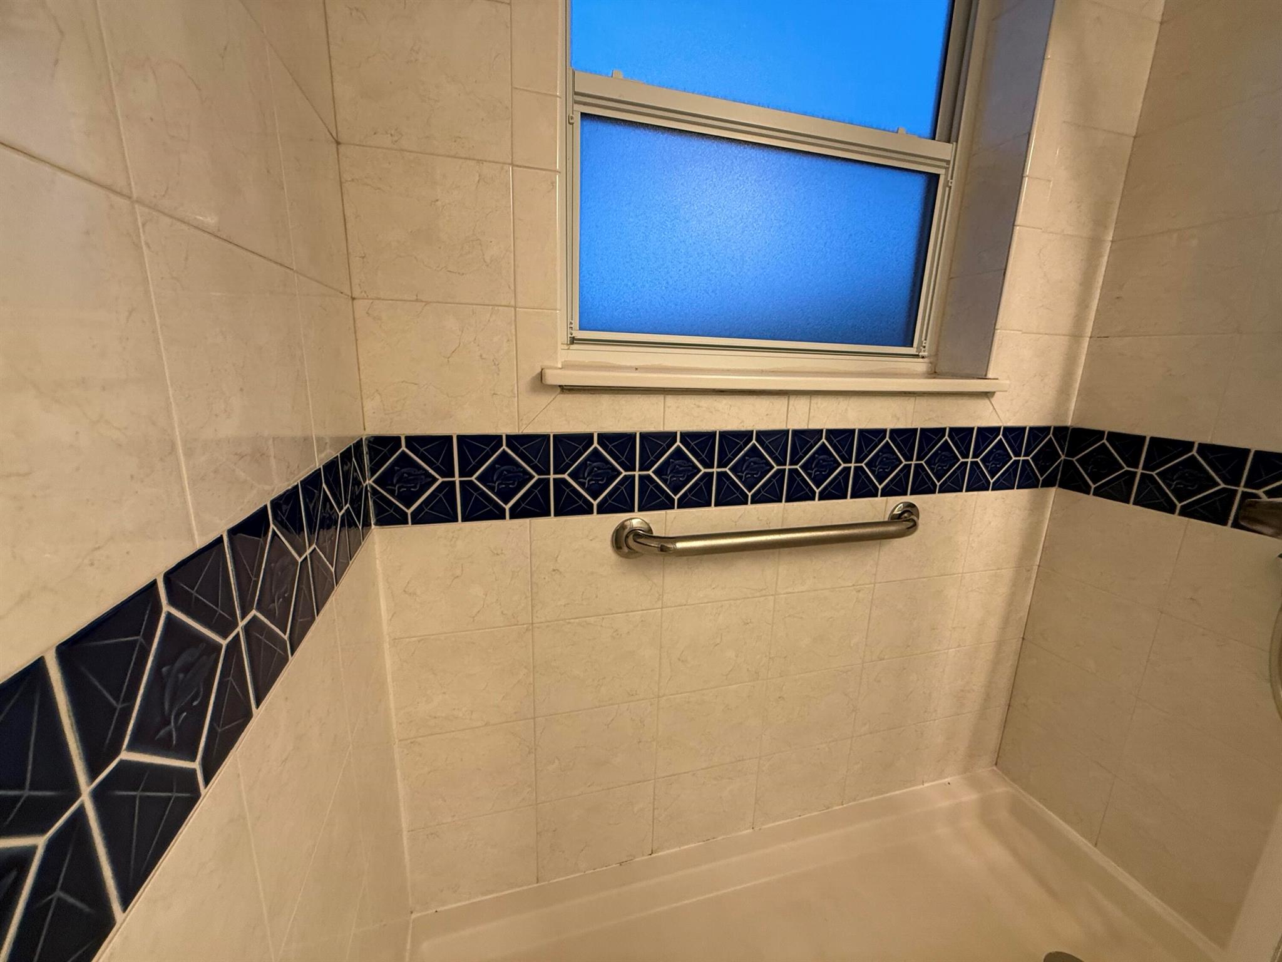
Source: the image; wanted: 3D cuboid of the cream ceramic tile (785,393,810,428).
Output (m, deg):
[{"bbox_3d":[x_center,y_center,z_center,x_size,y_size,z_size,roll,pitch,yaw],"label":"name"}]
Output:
[{"bbox_3d":[0.302,-0.134,1.001,0.046,0.065,0.009,-2,14,-16],"label":"cream ceramic tile"}]

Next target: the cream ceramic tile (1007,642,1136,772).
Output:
[{"bbox_3d":[1.042,0.539,1.267,0.010,0.202,0.251,-2,14,-16],"label":"cream ceramic tile"}]

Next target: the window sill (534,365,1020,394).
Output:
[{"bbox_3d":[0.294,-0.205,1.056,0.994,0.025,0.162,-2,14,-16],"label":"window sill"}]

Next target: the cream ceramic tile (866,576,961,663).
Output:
[{"bbox_3d":[0.635,0.321,1.215,0.247,0.197,0.009,-2,14,-16],"label":"cream ceramic tile"}]

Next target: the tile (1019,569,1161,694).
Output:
[{"bbox_3d":[1.031,0.336,1.200,0.009,0.197,0.247,-2,14,-16],"label":"tile"}]

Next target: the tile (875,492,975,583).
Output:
[{"bbox_3d":[0.646,0.128,1.178,0.250,0.199,0.010,-2,14,-16],"label":"tile"}]

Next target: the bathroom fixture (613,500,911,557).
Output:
[{"bbox_3d":[0.292,0.104,1.011,0.696,0.078,0.077,-2,14,-16],"label":"bathroom fixture"}]

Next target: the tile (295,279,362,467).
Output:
[{"bbox_3d":[-0.390,-0.139,0.658,0.010,0.197,0.248,-2,14,-16],"label":"tile"}]

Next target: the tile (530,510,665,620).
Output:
[{"bbox_3d":[-0.077,0.158,0.966,0.249,0.199,0.010,-2,14,-16],"label":"tile"}]

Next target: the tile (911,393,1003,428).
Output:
[{"bbox_3d":[0.696,-0.155,1.131,0.255,0.074,0.010,-2,14,-16],"label":"tile"}]

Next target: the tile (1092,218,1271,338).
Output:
[{"bbox_3d":[1.060,-0.392,1.034,0.010,0.199,0.250,-2,14,-16],"label":"tile"}]

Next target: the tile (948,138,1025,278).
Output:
[{"bbox_3d":[0.730,-0.564,1.088,0.009,0.244,0.125,-2,14,-16],"label":"tile"}]

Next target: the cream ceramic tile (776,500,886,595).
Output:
[{"bbox_3d":[0.408,0.139,1.117,0.251,0.200,0.010,-2,14,-16],"label":"cream ceramic tile"}]

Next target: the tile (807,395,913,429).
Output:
[{"bbox_3d":[0.446,-0.140,1.043,0.250,0.065,0.009,-2,14,-16],"label":"tile"}]

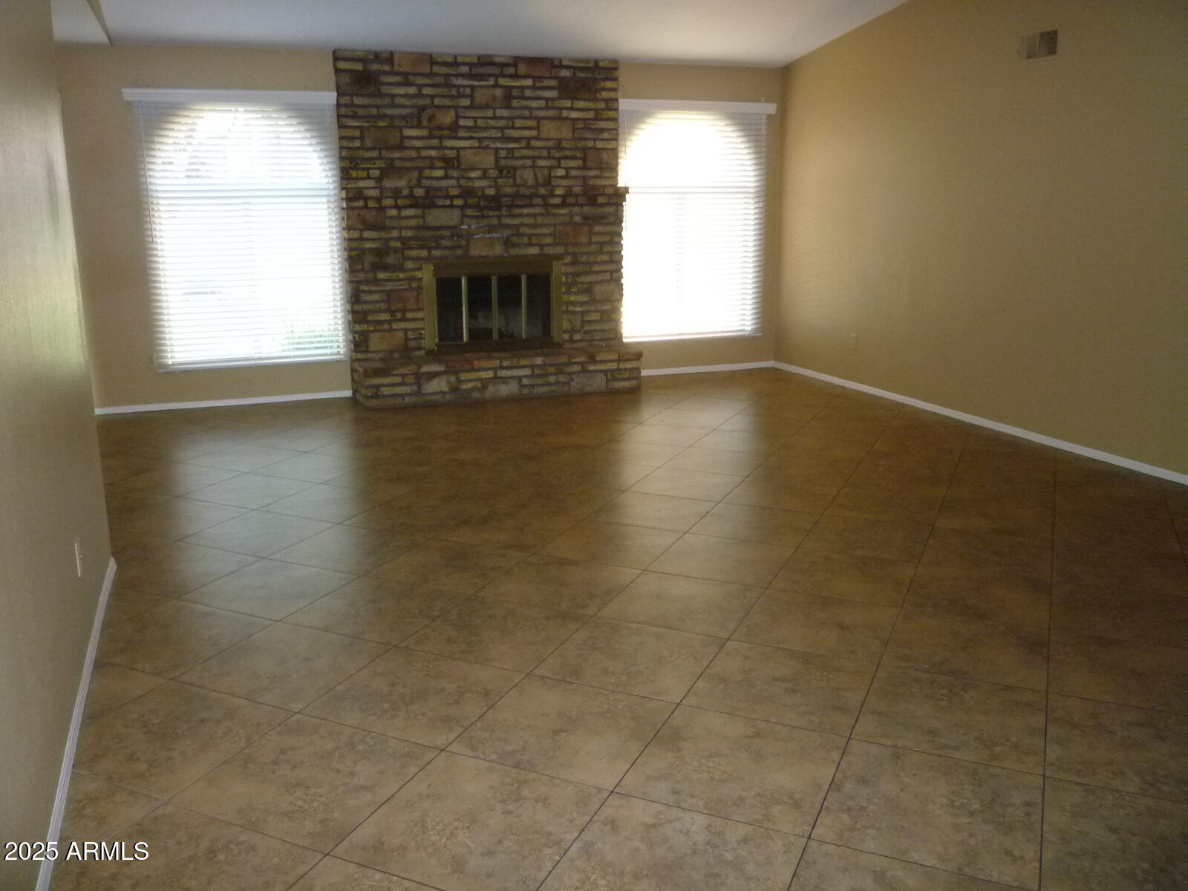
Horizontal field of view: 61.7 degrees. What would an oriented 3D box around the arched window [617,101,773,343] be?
[{"bbox_3d":[0.806,-1.773,7.997,1.345,1.870,0.101,-5,15,-20],"label":"arched window"}]

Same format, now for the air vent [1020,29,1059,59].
[{"bbox_3d":[2.517,-2.270,5.652,0.029,0.140,0.284,-5,15,-20],"label":"air vent"}]

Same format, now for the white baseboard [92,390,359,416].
[{"bbox_3d":[-2.601,-0.312,7.064,1.730,0.054,0.015,-5,15,-20],"label":"white baseboard"}]

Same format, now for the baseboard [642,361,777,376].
[{"bbox_3d":[0.915,-0.641,8.343,1.431,0.055,0.015,-5,15,-20],"label":"baseboard"}]

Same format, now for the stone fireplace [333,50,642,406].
[{"bbox_3d":[-0.721,-1.554,7.192,2.111,2.391,0.552,-5,15,-20],"label":"stone fireplace"}]

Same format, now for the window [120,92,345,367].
[{"bbox_3d":[-2.382,-1.464,6.841,1.350,1.865,0.101,-5,15,-20],"label":"window"}]

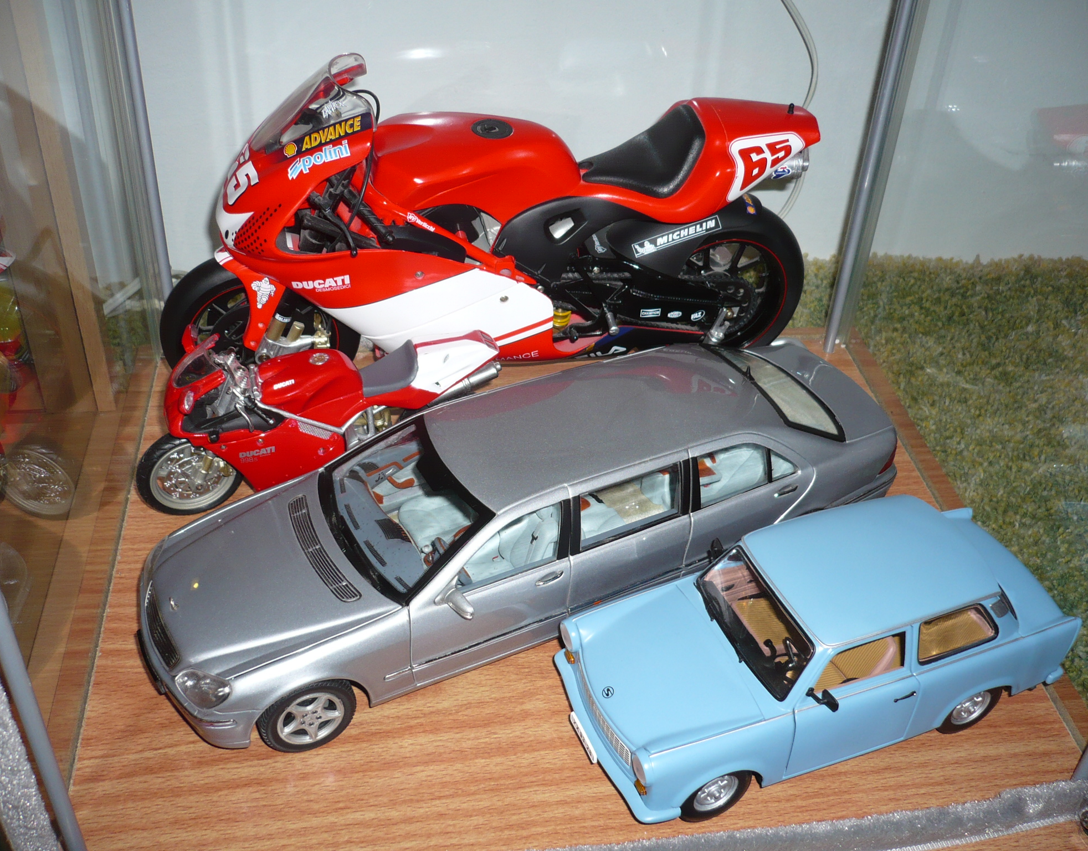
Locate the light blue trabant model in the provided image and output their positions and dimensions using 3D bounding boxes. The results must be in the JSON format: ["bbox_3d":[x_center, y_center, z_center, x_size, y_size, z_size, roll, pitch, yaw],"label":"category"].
[{"bbox_3d":[0.106,0.081,0.446,0.197,0.079,0.087,-12,40,-19],"label":"light blue trabant model"}]

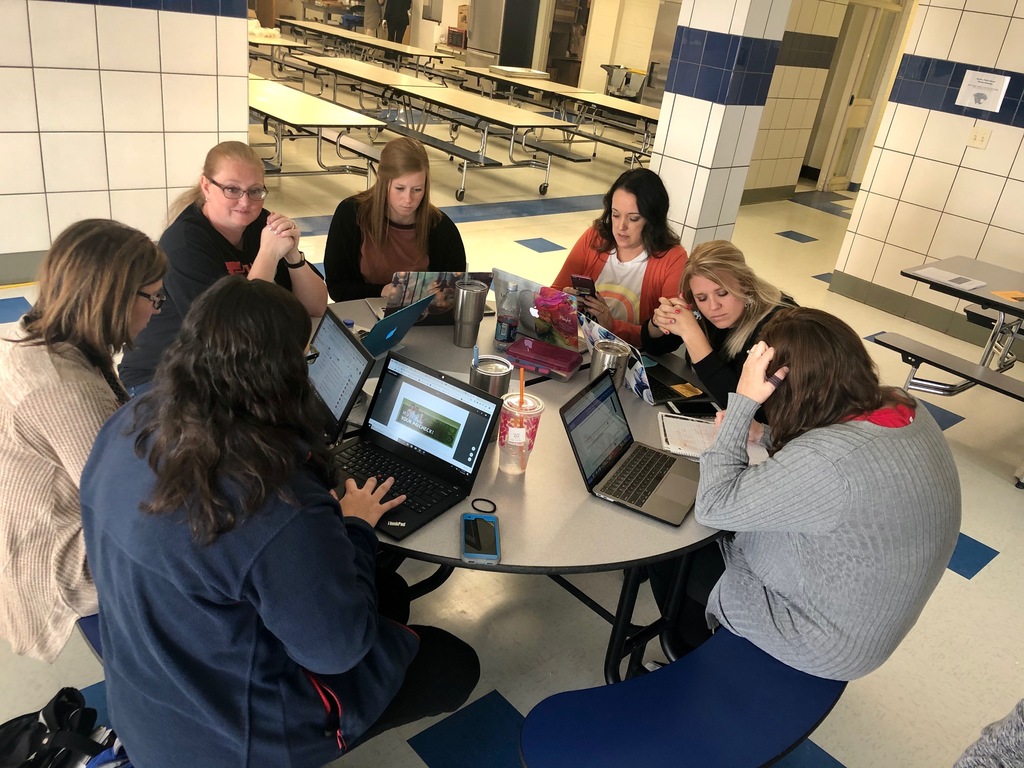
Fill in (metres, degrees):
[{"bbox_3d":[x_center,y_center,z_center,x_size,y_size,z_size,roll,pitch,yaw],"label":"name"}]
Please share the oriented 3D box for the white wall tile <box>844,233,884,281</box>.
[{"bbox_3d":[2.579,-0.921,6.055,0.015,0.301,0.221,-15,34,-40],"label":"white wall tile"}]

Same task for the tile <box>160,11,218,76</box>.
[{"bbox_3d":[-1.725,-1.811,4.420,0.301,0.301,0.015,-14,34,-39],"label":"tile"}]

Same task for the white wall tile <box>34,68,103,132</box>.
[{"bbox_3d":[-2.240,-1.432,4.197,0.304,0.302,0.012,-15,34,-40],"label":"white wall tile"}]

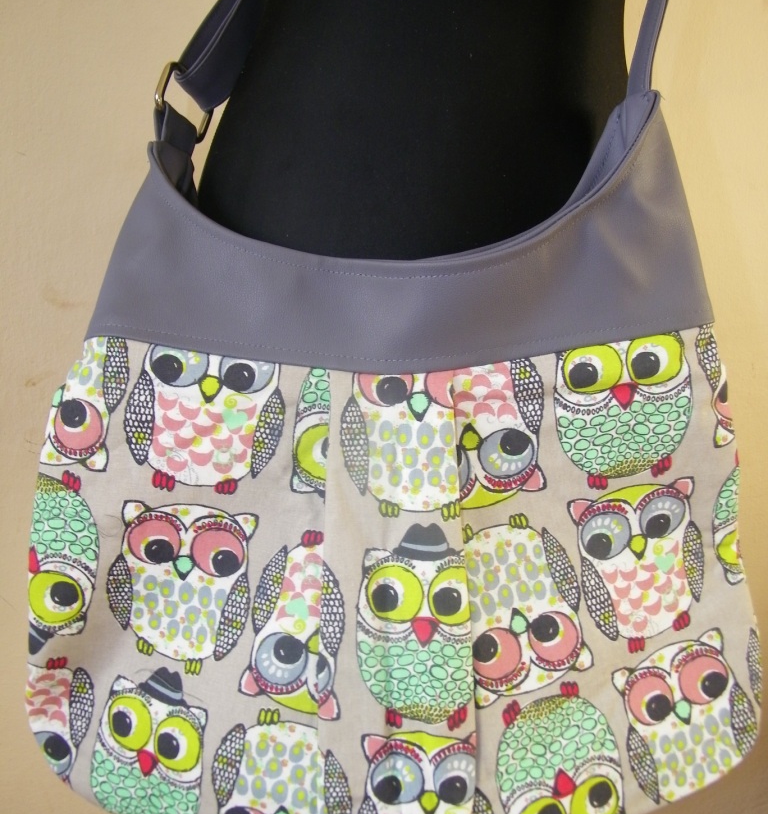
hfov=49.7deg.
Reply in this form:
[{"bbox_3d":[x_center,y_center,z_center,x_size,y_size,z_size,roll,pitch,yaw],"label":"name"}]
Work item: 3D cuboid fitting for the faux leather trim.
[{"bbox_3d":[0.006,-0.104,0.478,0.372,0.162,0.100,5,13,5],"label":"faux leather trim"}]

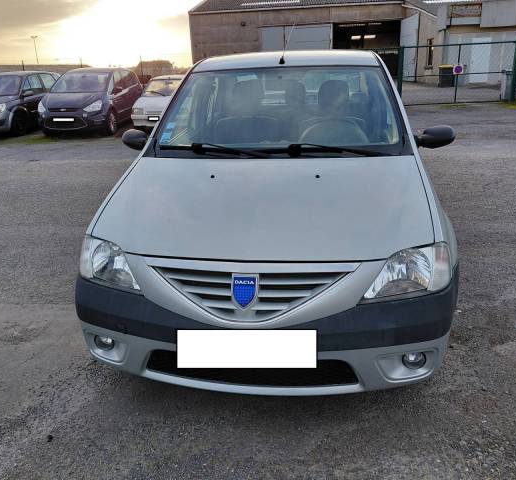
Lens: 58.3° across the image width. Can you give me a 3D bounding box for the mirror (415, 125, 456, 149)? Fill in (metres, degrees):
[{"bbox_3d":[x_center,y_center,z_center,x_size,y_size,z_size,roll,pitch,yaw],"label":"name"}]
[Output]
[{"bbox_3d":[1.035,-0.603,2.697,0.215,0.135,0.140,1,20,8],"label":"mirror"}]

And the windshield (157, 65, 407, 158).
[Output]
[{"bbox_3d":[0.121,-0.811,2.777,1.420,0.160,0.850,1,51,8],"label":"windshield"}]

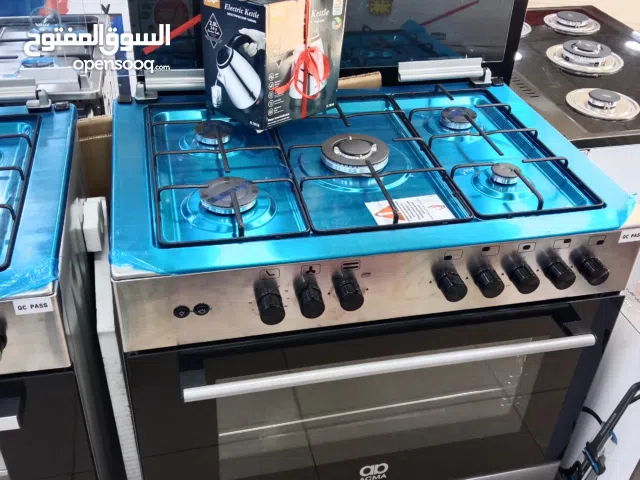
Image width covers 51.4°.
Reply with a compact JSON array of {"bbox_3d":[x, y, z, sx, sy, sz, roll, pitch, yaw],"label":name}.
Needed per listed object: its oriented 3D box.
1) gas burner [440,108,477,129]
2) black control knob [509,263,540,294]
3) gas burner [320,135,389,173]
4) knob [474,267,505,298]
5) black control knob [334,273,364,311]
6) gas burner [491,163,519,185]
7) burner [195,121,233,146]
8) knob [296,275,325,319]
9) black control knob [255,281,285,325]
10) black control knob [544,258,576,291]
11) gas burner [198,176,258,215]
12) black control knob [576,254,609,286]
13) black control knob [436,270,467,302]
[{"bbox_3d":[0.295,-0.258,1.414,0.077,0.022,0.077,-5,37,-13],"label":"gas burner"},{"bbox_3d":[0.337,0.064,1.093,0.037,0.037,0.030,-5,37,-13],"label":"black control knob"},{"bbox_3d":[0.066,-0.163,1.256,0.128,0.023,0.128,3,36,-2],"label":"gas burner"},{"bbox_3d":[0.277,0.071,1.086,0.037,0.037,0.031,-5,37,-13],"label":"knob"},{"bbox_3d":[0.046,0.087,1.028,0.037,0.037,0.031,-5,37,-13],"label":"black control knob"},{"bbox_3d":[0.338,-0.117,1.213,0.058,0.019,0.058,-5,37,-13],"label":"gas burner"},{"bbox_3d":[-0.203,-0.203,1.276,0.075,0.020,0.075,-5,37,-13],"label":"burner"},{"bbox_3d":[-0.013,0.097,1.018,0.037,0.037,0.031,-5,37,-13],"label":"knob"},{"bbox_3d":[-0.073,0.104,0.999,0.037,0.037,0.030,-5,37,-13],"label":"black control knob"},{"bbox_3d":[0.406,0.059,1.117,0.037,0.037,0.031,-5,37,-13],"label":"black control knob"},{"bbox_3d":[-0.148,-0.069,1.097,0.096,0.021,0.096,-5,37,-13],"label":"gas burner"},{"bbox_3d":[0.463,0.055,1.123,0.037,0.037,0.030,-5,37,-13],"label":"black control knob"},{"bbox_3d":[0.212,0.075,1.063,0.037,0.037,0.030,-5,37,-13],"label":"black control knob"}]

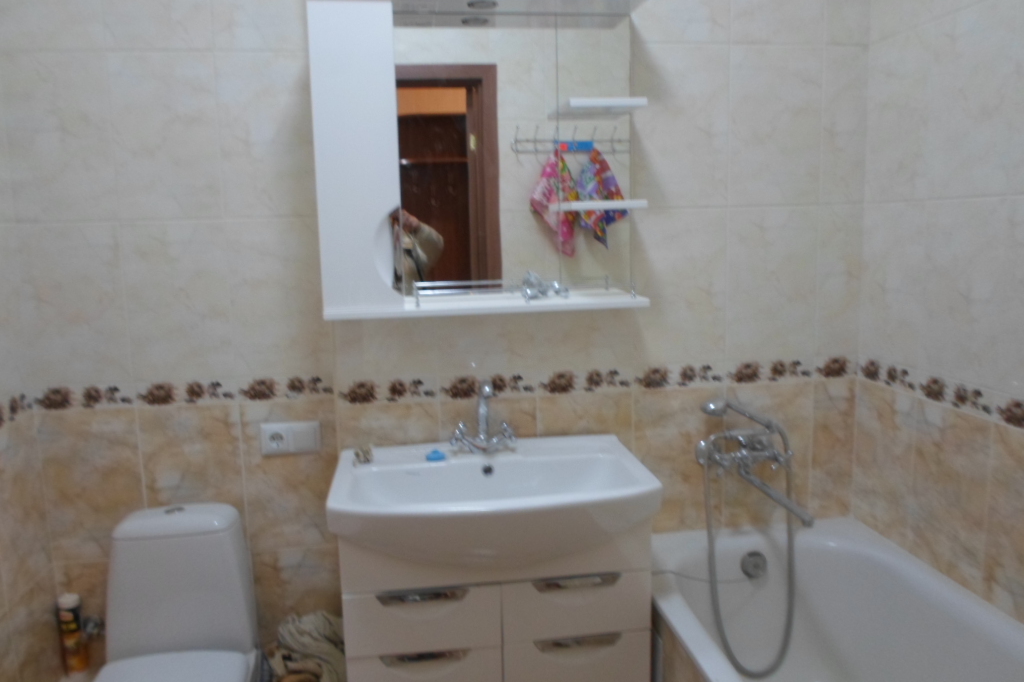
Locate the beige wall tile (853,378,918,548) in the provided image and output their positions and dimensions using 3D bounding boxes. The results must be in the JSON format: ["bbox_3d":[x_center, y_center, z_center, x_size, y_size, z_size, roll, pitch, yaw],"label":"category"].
[{"bbox_3d":[0.958,0.313,1.903,0.010,0.395,0.247,-2,8,-8],"label":"beige wall tile"}]

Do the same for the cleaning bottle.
[{"bbox_3d":[-1.094,0.732,1.852,0.053,0.195,0.053,-6,9,-32],"label":"cleaning bottle"}]

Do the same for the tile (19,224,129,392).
[{"bbox_3d":[-1.064,-0.090,1.809,0.231,0.402,0.010,-2,8,-8],"label":"tile"}]

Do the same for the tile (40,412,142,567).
[{"bbox_3d":[-1.053,0.367,1.870,0.231,0.400,0.010,-2,8,-8],"label":"tile"}]

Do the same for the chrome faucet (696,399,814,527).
[{"bbox_3d":[0.624,0.282,1.827,0.241,0.235,0.355,-2,8,-7],"label":"chrome faucet"}]

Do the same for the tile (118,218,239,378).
[{"bbox_3d":[-0.835,-0.101,1.857,0.249,0.399,0.010,-2,8,-7],"label":"tile"}]

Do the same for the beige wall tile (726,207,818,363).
[{"bbox_3d":[0.679,-0.148,1.933,0.250,0.402,0.010,-2,8,-8],"label":"beige wall tile"}]

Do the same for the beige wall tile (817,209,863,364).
[{"bbox_3d":[0.873,-0.161,1.978,0.120,0.399,0.010,-2,8,-7],"label":"beige wall tile"}]

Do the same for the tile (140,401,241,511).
[{"bbox_3d":[-0.815,0.357,1.902,0.250,0.400,0.010,-2,8,-8],"label":"tile"}]

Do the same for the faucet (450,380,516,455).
[{"bbox_3d":[-0.064,0.177,1.709,0.155,0.195,0.150,-2,8,-8],"label":"faucet"}]

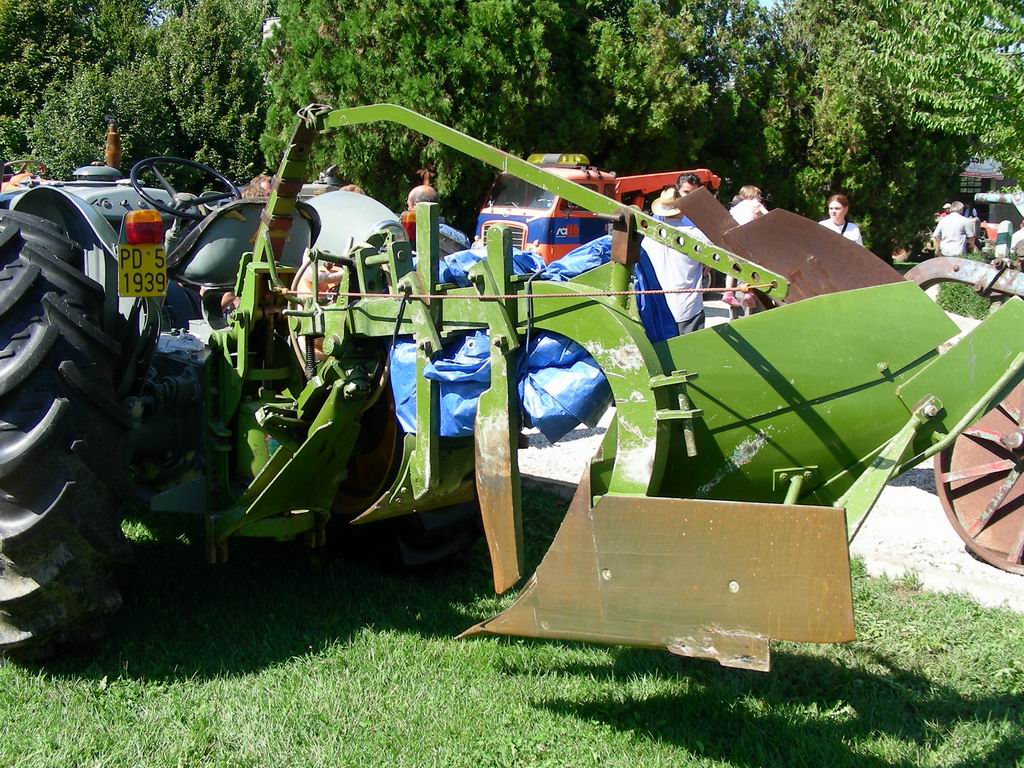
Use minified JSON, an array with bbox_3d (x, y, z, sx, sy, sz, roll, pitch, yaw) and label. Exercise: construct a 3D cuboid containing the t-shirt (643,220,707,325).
[{"bbox_3d":[1.200,-0.828,8.200,0.490,0.760,0.330,2,9,15],"label":"t-shirt"}]

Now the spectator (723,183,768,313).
[{"bbox_3d":[1.877,-0.728,9.148,0.450,1.640,0.420,2,9,10],"label":"spectator"}]

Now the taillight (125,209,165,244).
[{"bbox_3d":[-1.153,-0.491,3.530,0.092,0.105,0.055,-8,12,-41],"label":"taillight"}]

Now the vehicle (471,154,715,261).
[{"bbox_3d":[1.758,-2.849,20.205,4.900,2.400,2.000,-8,12,-42],"label":"vehicle"}]

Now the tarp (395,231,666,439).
[{"bbox_3d":[0.051,-0.126,3.100,0.800,0.520,0.360,6,11,35],"label":"tarp"}]

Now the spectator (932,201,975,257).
[{"bbox_3d":[6.402,-1.878,16.407,0.560,1.660,0.360,-1,9,-5],"label":"spectator"}]

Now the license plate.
[{"bbox_3d":[-1.167,-0.360,3.550,0.165,0.165,0.012,-8,12,-41],"label":"license plate"}]

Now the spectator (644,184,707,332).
[{"bbox_3d":[1.200,-0.606,8.307,0.500,1.660,0.350,2,9,15],"label":"spectator"}]

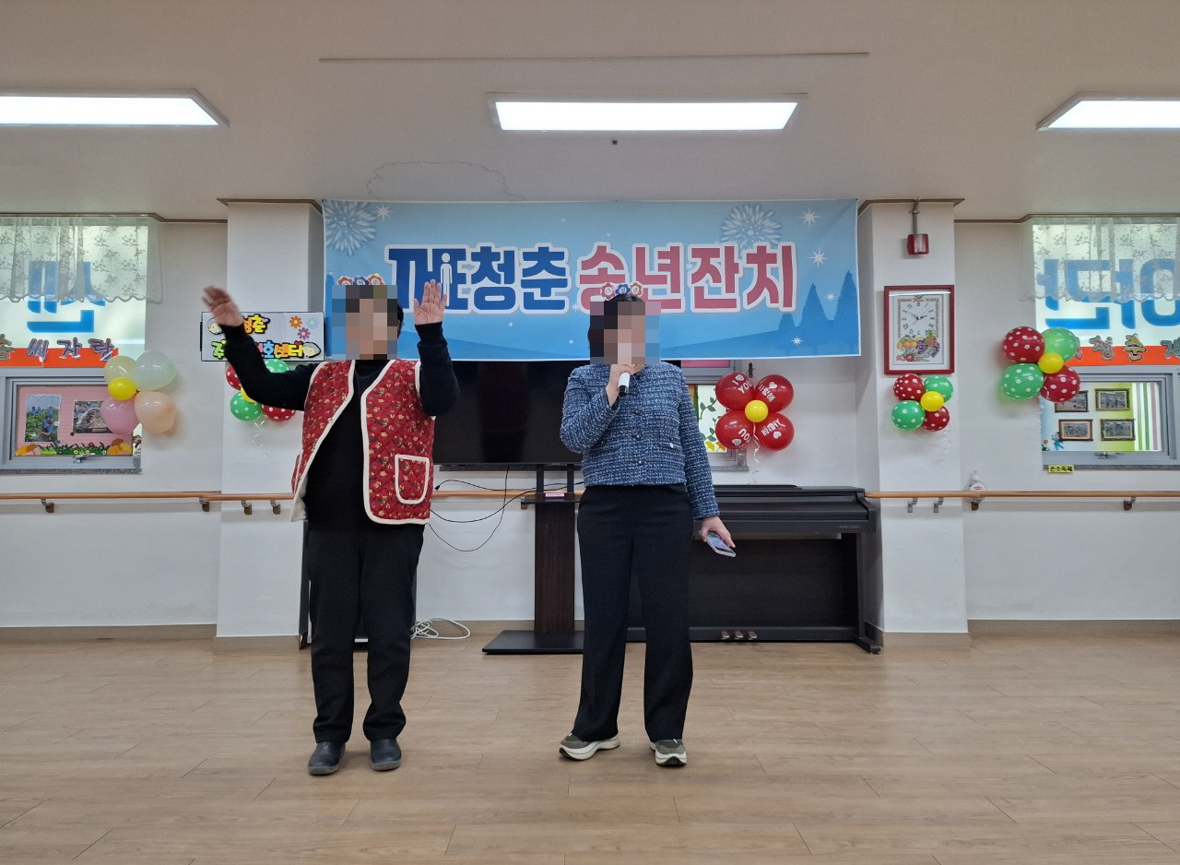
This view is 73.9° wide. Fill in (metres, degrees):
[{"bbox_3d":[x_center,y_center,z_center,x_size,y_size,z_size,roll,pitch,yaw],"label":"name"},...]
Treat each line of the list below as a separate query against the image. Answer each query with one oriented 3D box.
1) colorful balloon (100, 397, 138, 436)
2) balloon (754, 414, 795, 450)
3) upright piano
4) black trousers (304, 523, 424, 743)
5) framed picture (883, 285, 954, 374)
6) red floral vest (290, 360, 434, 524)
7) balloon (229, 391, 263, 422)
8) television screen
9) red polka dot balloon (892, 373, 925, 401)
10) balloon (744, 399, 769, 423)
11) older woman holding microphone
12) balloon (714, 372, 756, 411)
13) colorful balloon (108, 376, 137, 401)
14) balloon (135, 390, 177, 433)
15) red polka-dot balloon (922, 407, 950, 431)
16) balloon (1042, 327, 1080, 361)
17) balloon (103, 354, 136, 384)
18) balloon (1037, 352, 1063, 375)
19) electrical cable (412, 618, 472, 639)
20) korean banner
[{"bbox_3d":[-2.747,-0.100,4.590,0.215,0.230,0.220,0,-3,0],"label":"colorful balloon"},{"bbox_3d":[1.071,-0.003,4.542,0.220,0.215,0.220,0,-4,0],"label":"balloon"},{"bbox_3d":[0.824,0.744,4.402,1.410,0.875,0.460,0,-3,0],"label":"upright piano"},{"bbox_3d":[-0.766,0.641,2.667,0.420,0.850,0.270,0,-3,0],"label":"black trousers"},{"bbox_3d":[1.803,-0.561,4.307,0.385,0.485,0.035,0,-4,0],"label":"framed picture"},{"bbox_3d":[-0.740,0.030,2.587,0.450,0.545,0.280,-1,-4,8],"label":"red floral vest"},{"bbox_3d":[-1.869,-0.143,4.266,0.167,0.170,0.168,0,-3,0],"label":"balloon"},{"bbox_3d":[-0.202,-0.230,4.542,1.455,0.835,0.060,0,-3,0],"label":"television screen"},{"bbox_3d":[1.720,-0.238,4.221,0.158,0.155,0.160,0,-4,0],"label":"red polka dot balloon"},{"bbox_3d":[0.950,-0.119,4.463,0.128,0.125,0.128,0,-4,0],"label":"balloon"},{"bbox_3d":[0.183,0.285,2.629,0.570,1.550,0.400,0,-4,-5],"label":"older woman holding microphone"},{"bbox_3d":[0.849,-0.239,4.571,0.235,0.220,0.220,0,-3,0],"label":"balloon"},{"bbox_3d":[-2.616,-0.240,4.383,0.140,0.135,0.140,0,-4,0],"label":"colorful balloon"},{"bbox_3d":[-2.539,-0.116,4.590,0.225,0.250,0.230,0,-3,0],"label":"balloon"},{"bbox_3d":[1.861,-0.089,4.227,0.170,0.170,0.160,0,-3,0],"label":"red polka-dot balloon"},{"bbox_3d":[2.744,-0.506,4.581,0.215,0.210,0.215,0,-4,0],"label":"balloon"},{"bbox_3d":[-2.750,-0.350,4.609,0.195,0.200,0.200,0,-3,0],"label":"balloon"},{"bbox_3d":[2.622,-0.390,4.455,0.145,0.118,0.125,0,-3,0],"label":"balloon"},{"bbox_3d":[-0.858,1.132,4.517,0.360,0.100,0.170,0,-4,0],"label":"electrical cable"},{"bbox_3d":[0.008,-0.849,4.378,3.000,0.890,0.030,0,-3,0],"label":"korean banner"}]

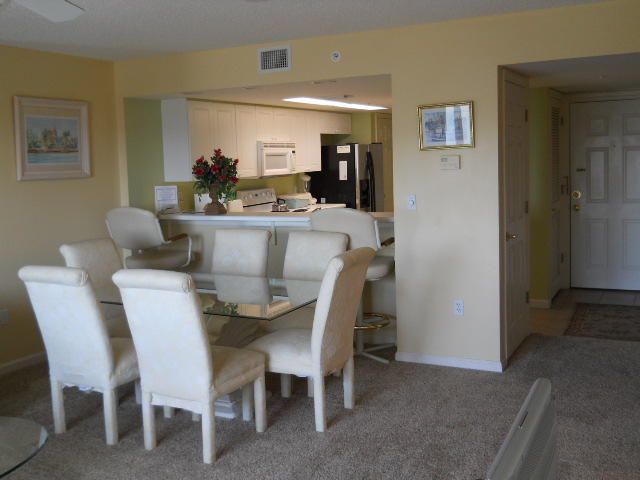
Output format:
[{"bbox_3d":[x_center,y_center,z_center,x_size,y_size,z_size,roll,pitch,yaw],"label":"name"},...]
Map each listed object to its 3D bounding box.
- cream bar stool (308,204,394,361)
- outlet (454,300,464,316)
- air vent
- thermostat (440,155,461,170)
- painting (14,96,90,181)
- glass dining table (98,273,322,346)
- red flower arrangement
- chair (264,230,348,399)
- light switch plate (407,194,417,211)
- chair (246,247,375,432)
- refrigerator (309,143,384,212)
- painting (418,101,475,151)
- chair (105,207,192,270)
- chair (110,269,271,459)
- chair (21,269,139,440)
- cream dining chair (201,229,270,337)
[{"bbox_3d":[0.299,0.323,5.296,0.570,1.170,0.580,1,7,21],"label":"cream bar stool"},{"bbox_3d":[0.991,0.487,4.872,0.073,0.116,0.010,2,8,29],"label":"outlet"},{"bbox_3d":[-0.354,-1.411,5.350,0.300,0.200,0.020,2,8,29],"label":"air vent"},{"bbox_3d":[0.910,-0.542,4.803,0.140,0.098,0.030,2,8,28],"label":"thermostat"},{"bbox_3d":[-2.151,-0.821,5.599,0.040,0.645,0.735,2,8,29],"label":"painting"},{"bbox_3d":[-0.719,0.685,4.367,1.620,0.740,1.050,2,8,28],"label":"glass dining table"},{"bbox_3d":[-0.940,-0.589,6.152,0.420,0.470,0.380,-3,7,-9],"label":"red flower arrangement"},{"bbox_3d":[-0.099,0.478,4.736,0.465,1.010,0.660,2,8,29],"label":"chair"},{"bbox_3d":[0.666,-0.272,4.976,0.073,0.117,0.016,2,8,28],"label":"light switch plate"},{"bbox_3d":[-0.062,0.563,4.073,0.720,1.010,0.490,2,8,28],"label":"chair"},{"bbox_3d":[0.376,-0.462,9.485,0.770,1.720,0.900,2,8,28],"label":"refrigerator"},{"bbox_3d":[0.881,-0.790,4.787,0.395,0.318,0.025,2,8,28],"label":"painting"},{"bbox_3d":[-1.466,0.289,6.021,0.560,1.180,0.570,1,7,24],"label":"chair"},{"bbox_3d":[-0.684,0.619,3.715,0.465,1.010,0.660,2,8,28],"label":"chair"},{"bbox_3d":[-1.276,0.607,3.988,0.465,1.010,0.660,1,8,27],"label":"chair"},{"bbox_3d":[-0.688,0.465,5.024,0.465,1.010,0.660,2,8,29],"label":"cream dining chair"}]

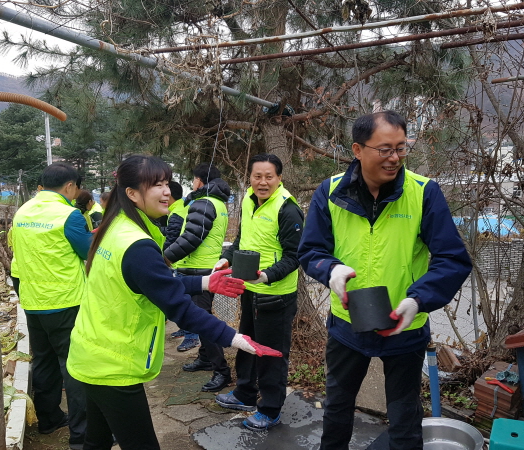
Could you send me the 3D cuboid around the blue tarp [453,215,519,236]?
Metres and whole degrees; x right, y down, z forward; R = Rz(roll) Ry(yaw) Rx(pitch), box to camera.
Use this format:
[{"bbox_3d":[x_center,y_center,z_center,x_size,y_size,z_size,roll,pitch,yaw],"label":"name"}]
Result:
[{"bbox_3d":[9.051,0.041,18.500,3.000,0.950,1.600,1,5,10],"label":"blue tarp"}]

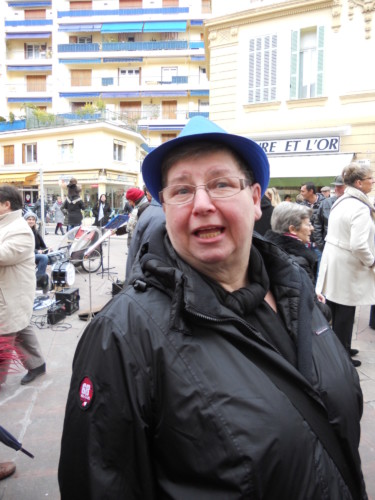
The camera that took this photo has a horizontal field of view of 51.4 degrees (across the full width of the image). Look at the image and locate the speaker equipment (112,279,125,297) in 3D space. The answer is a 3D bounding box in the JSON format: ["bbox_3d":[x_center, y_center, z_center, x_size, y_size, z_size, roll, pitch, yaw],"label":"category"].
[{"bbox_3d":[-1.017,0.607,6.150,0.240,0.290,0.320,4,8,26],"label":"speaker equipment"}]

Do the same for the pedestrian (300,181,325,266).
[{"bbox_3d":[1.749,-0.101,5.613,0.520,1.730,0.360,5,9,33],"label":"pedestrian"}]

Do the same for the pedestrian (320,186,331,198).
[{"bbox_3d":[2.661,-0.348,7.606,0.520,1.740,0.340,2,7,17],"label":"pedestrian"}]

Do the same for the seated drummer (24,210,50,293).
[{"bbox_3d":[-2.462,0.011,6.484,0.650,1.280,0.500,2,7,16],"label":"seated drummer"}]

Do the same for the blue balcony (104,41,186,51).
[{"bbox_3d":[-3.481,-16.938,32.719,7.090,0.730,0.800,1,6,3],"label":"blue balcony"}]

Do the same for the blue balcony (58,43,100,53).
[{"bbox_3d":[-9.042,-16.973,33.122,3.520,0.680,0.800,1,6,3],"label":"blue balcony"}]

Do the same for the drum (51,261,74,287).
[{"bbox_3d":[-2.054,0.396,6.436,0.300,0.400,0.400,1,6,6],"label":"drum"}]

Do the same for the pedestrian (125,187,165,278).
[{"bbox_3d":[-0.248,0.203,3.142,0.550,1.660,0.360,-2,7,-17],"label":"pedestrian"}]

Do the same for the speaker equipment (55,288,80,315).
[{"bbox_3d":[-1.617,0.700,5.280,0.210,0.290,0.290,1,7,9],"label":"speaker equipment"}]

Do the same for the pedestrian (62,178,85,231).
[{"bbox_3d":[-3.379,-1.080,11.755,0.520,2.120,0.420,1,6,6],"label":"pedestrian"}]

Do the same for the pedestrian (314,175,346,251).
[{"bbox_3d":[1.936,-0.076,5.115,0.550,1.760,0.380,1,7,6],"label":"pedestrian"}]

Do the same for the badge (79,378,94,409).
[{"bbox_3d":[-0.192,0.272,0.740,0.008,0.066,0.062,-7,10,-43],"label":"badge"}]

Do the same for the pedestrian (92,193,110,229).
[{"bbox_3d":[-2.726,-0.942,12.575,0.550,1.680,0.360,1,6,3],"label":"pedestrian"}]

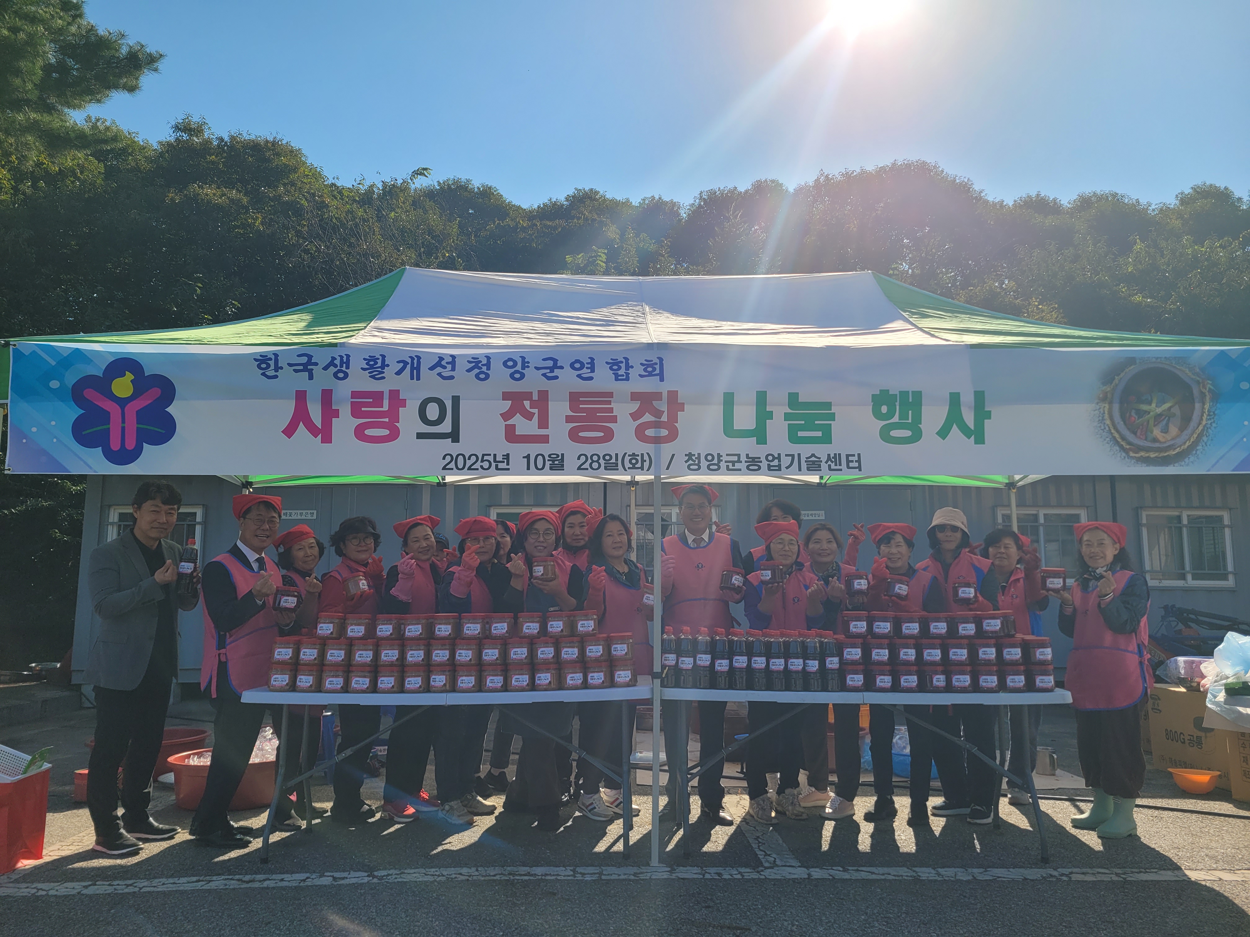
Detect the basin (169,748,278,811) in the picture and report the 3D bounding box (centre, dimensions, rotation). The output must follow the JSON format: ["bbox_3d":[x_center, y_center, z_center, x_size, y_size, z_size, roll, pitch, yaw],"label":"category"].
[{"bbox_3d":[-2.240,1.768,5.363,0.680,0.252,0.680,3,-8,-20],"label":"basin"}]

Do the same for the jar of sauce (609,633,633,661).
[{"bbox_3d":[-0.015,0.834,4.367,0.113,0.115,0.113,-1,-8,11],"label":"jar of sauce"}]

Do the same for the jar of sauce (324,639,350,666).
[{"bbox_3d":[-1.314,0.841,4.291,0.113,0.115,0.113,2,-8,-11],"label":"jar of sauce"}]

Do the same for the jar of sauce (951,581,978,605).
[{"bbox_3d":[1.726,0.635,4.770,0.108,0.116,0.108,0,-8,13],"label":"jar of sauce"}]

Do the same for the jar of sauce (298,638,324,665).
[{"bbox_3d":[-1.442,0.844,4.314,0.109,0.116,0.109,2,-8,-10],"label":"jar of sauce"}]

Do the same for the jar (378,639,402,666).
[{"bbox_3d":[-1.075,0.844,4.304,0.113,0.115,0.113,2,-8,-14],"label":"jar"}]

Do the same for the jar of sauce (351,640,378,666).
[{"bbox_3d":[-1.178,0.837,4.240,0.110,0.114,0.110,0,-7,0],"label":"jar of sauce"}]

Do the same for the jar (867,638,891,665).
[{"bbox_3d":[1.157,0.834,4.280,0.108,0.116,0.108,-1,-8,7],"label":"jar"}]

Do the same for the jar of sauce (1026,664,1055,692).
[{"bbox_3d":[1.885,0.951,4.244,0.104,0.113,0.104,-1,-8,7],"label":"jar of sauce"}]

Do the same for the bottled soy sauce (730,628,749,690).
[{"bbox_3d":[0.531,0.888,4.349,0.080,0.271,0.080,0,-8,4],"label":"bottled soy sauce"}]

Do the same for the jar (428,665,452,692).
[{"bbox_3d":[-0.827,0.950,4.226,0.110,0.114,0.110,0,-7,0],"label":"jar"}]

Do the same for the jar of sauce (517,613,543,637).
[{"bbox_3d":[-0.433,0.723,4.304,0.110,0.114,0.110,0,-7,0],"label":"jar of sauce"}]

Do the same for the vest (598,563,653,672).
[{"bbox_3d":[0.018,0.849,4.934,0.400,0.680,0.270,3,-7,-20],"label":"vest"}]

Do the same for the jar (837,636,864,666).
[{"bbox_3d":[1.031,0.838,4.272,0.105,0.115,0.105,-1,-8,10],"label":"jar"}]

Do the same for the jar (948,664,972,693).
[{"bbox_3d":[1.518,0.955,4.249,0.104,0.113,0.104,-1,-8,10],"label":"jar"}]

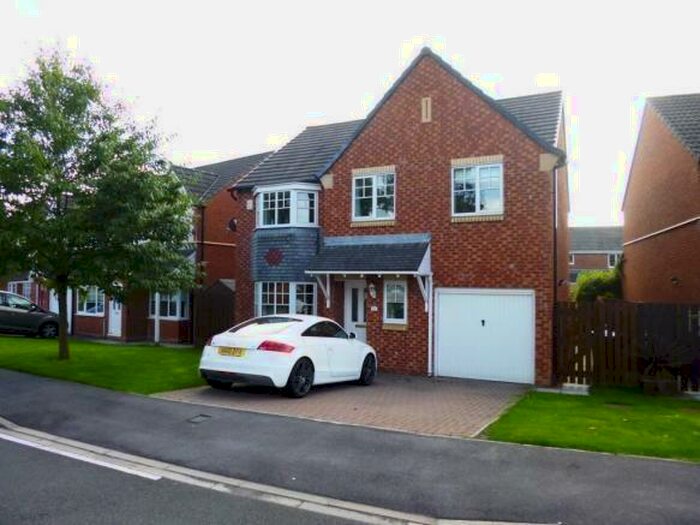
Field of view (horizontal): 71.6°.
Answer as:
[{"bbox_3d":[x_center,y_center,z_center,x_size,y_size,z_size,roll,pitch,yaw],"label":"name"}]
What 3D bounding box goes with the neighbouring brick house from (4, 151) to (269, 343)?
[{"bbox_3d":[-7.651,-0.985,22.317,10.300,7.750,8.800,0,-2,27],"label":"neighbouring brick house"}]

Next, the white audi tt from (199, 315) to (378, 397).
[{"bbox_3d":[-0.947,1.760,9.677,1.842,1.352,4.178,0,-8,29],"label":"white audi tt"}]

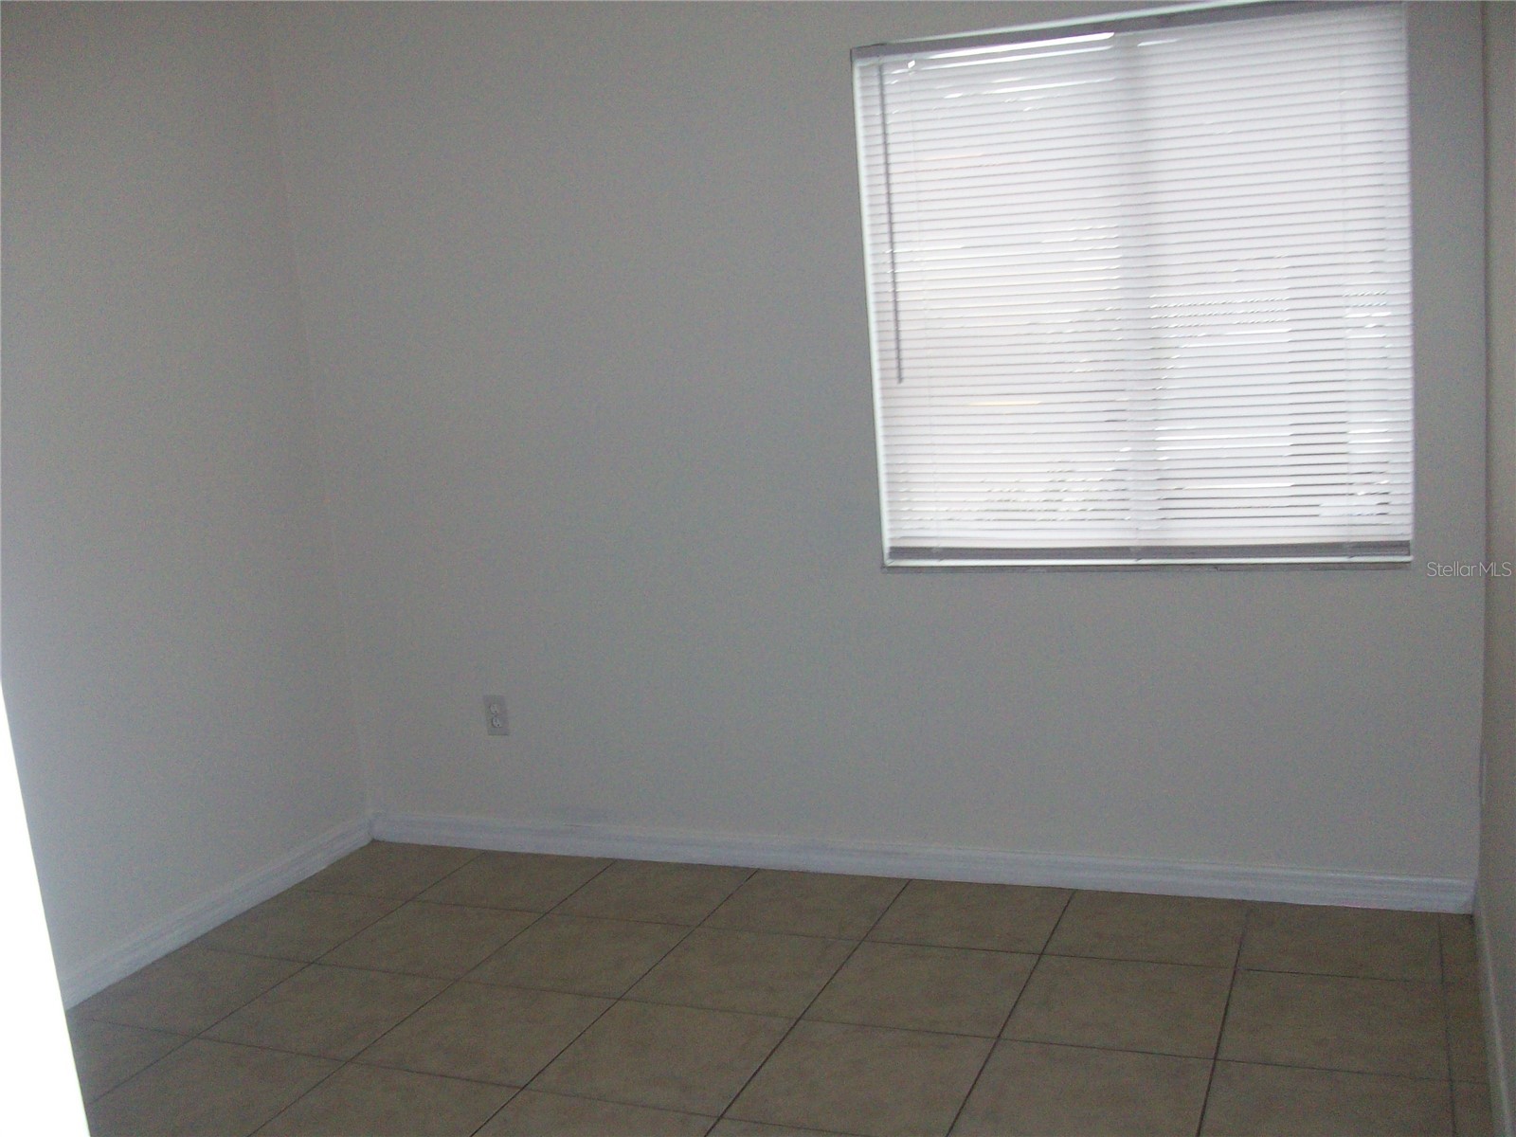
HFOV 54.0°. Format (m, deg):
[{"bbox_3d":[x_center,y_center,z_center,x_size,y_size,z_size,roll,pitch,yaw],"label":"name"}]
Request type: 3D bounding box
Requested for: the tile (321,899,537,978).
[{"bbox_3d":[-0.787,0.902,3.614,0.406,0.010,0.406,-1,9,22],"label":"tile"}]

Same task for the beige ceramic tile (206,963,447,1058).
[{"bbox_3d":[-0.934,0.966,3.253,0.406,0.010,0.406,-1,9,22],"label":"beige ceramic tile"}]

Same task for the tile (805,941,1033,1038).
[{"bbox_3d":[0.354,0.885,3.143,0.406,0.010,0.406,-1,9,22],"label":"tile"}]

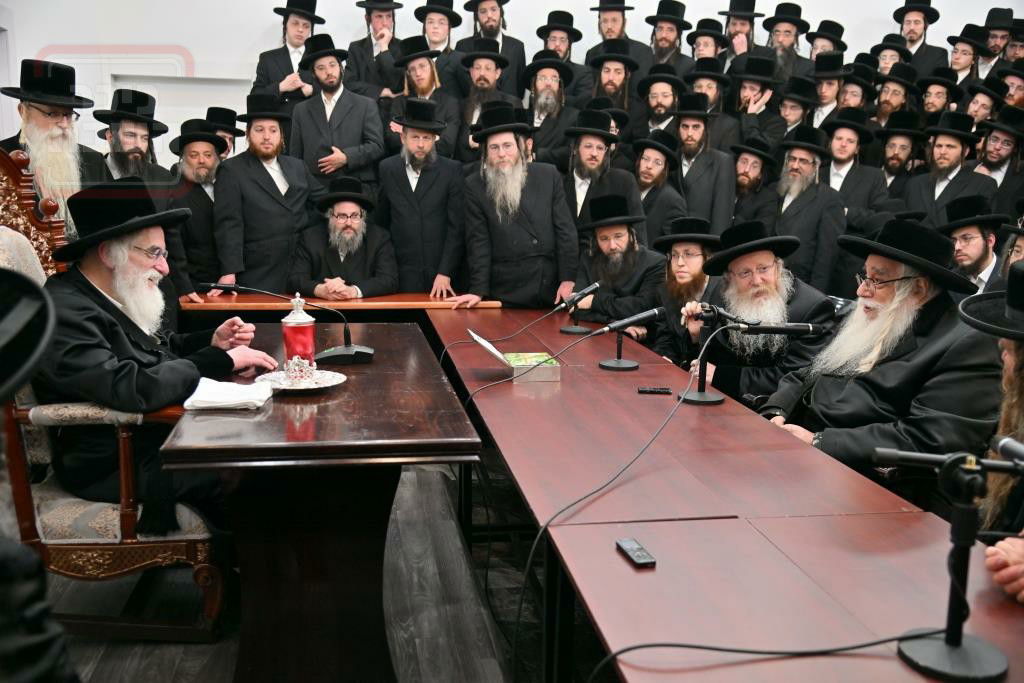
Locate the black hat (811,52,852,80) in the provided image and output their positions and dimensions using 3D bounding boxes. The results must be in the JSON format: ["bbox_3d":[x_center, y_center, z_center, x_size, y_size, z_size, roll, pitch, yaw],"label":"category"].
[{"bbox_3d":[2.305,-1.994,7.000,0.330,0.160,0.360,5,11,28],"label":"black hat"}]

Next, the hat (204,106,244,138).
[{"bbox_3d":[-1.781,-1.353,5.950,0.310,0.130,0.340,8,4,-6],"label":"hat"}]

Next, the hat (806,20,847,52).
[{"bbox_3d":[2.176,-2.100,6.650,0.300,0.135,0.330,20,12,23],"label":"hat"}]

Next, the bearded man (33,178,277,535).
[{"bbox_3d":[-1.073,0.146,2.999,0.760,1.270,0.600,0,10,-9],"label":"bearded man"}]

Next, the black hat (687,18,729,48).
[{"bbox_3d":[1.455,-2.289,7.200,0.330,0.155,0.355,5,4,25],"label":"black hat"}]

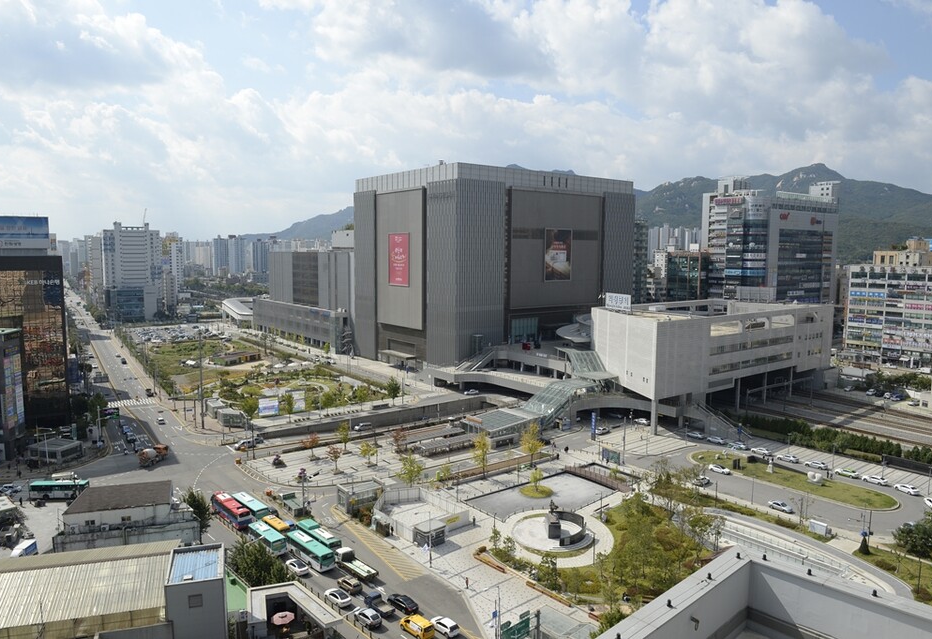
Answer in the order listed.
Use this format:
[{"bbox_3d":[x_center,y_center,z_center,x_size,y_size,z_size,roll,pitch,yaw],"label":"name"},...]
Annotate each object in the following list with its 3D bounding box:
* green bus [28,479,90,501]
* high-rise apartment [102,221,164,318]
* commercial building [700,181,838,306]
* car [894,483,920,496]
[{"bbox_3d":[-83.745,35.261,132.159,10.700,3.100,2.450,0,6,-5],"label":"green bus"},{"bbox_3d":[-239.761,-33.579,460.211,35.800,70.500,17.000,-3,7,-32],"label":"high-rise apartment"},{"bbox_3d":[177.241,-29.977,371.212,74.062,86.008,38.384,-4,7,-33],"label":"commercial building"},{"bbox_3d":[94.597,36.363,137.048,1.830,1.470,4.820,-2,6,-19],"label":"car"}]

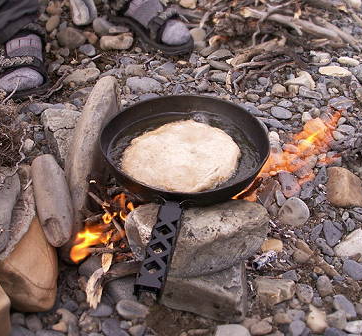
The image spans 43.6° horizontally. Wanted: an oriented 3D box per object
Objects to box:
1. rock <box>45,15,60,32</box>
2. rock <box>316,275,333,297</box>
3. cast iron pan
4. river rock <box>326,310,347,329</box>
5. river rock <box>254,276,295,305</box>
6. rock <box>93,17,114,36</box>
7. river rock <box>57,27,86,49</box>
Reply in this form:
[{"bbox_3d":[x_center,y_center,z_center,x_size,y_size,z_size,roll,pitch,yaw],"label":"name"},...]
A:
[{"bbox_3d":[-0.399,-0.449,1.407,0.046,0.052,0.055,0,39,0],"label":"rock"},{"bbox_3d":[0.210,0.172,0.664,0.026,0.023,0.033,0,39,0],"label":"rock"},{"bbox_3d":[-0.006,0.023,0.717,0.280,0.056,0.456,7,39,6],"label":"cast iron pan"},{"bbox_3d":[0.220,0.214,0.640,0.029,0.018,0.024,13,40,14],"label":"river rock"},{"bbox_3d":[0.135,0.177,0.655,0.058,0.032,0.035,0,39,0],"label":"river rock"},{"bbox_3d":[-0.237,-0.432,1.385,0.062,0.056,0.065,0,39,0],"label":"rock"},{"bbox_3d":[-0.320,-0.381,1.324,0.080,0.060,0.068,0,39,0],"label":"river rock"}]

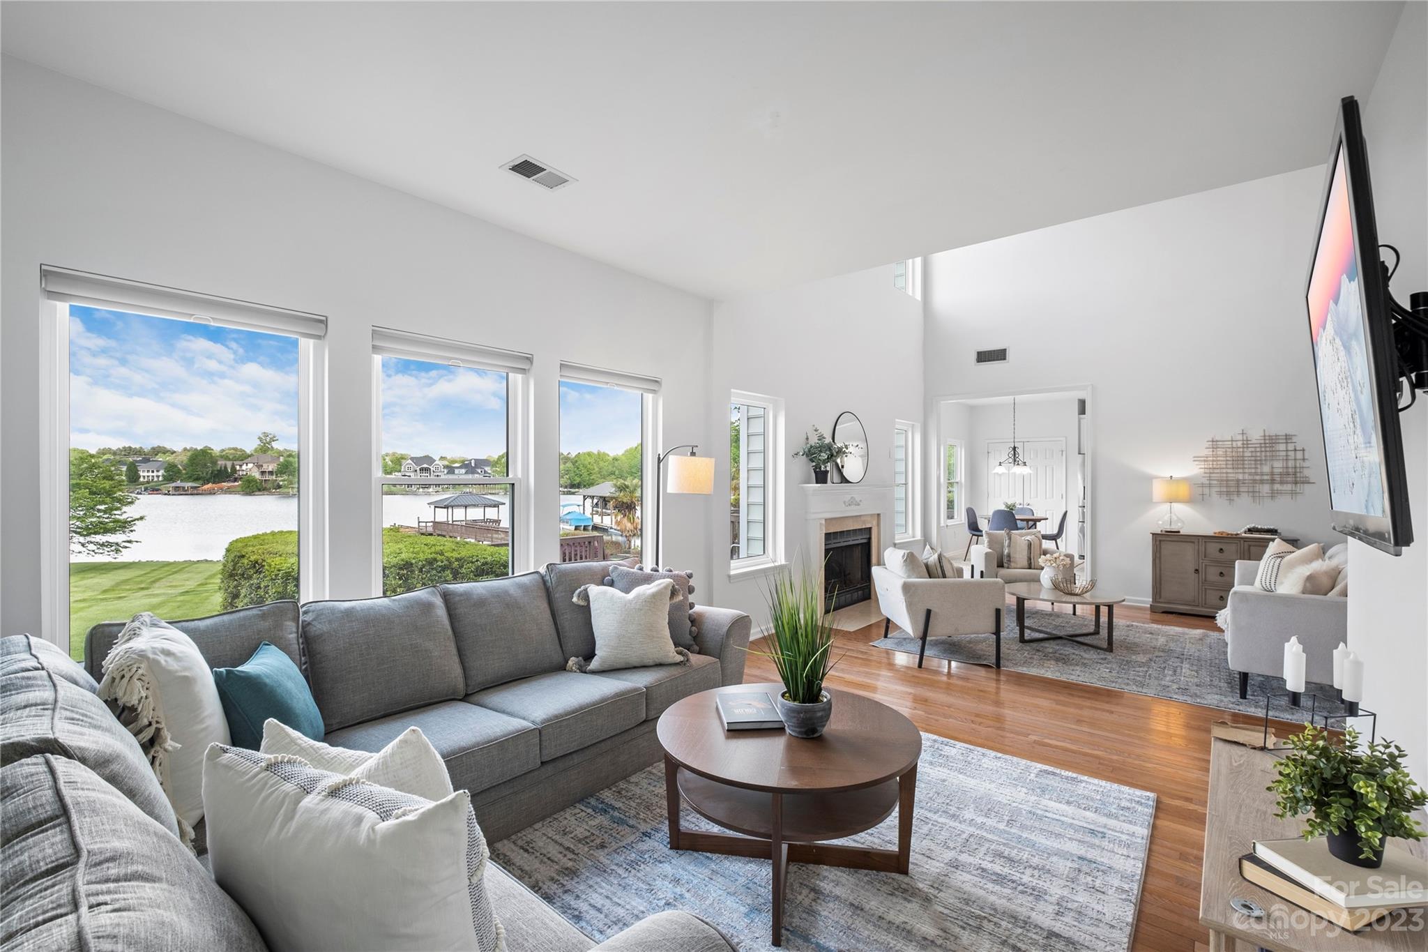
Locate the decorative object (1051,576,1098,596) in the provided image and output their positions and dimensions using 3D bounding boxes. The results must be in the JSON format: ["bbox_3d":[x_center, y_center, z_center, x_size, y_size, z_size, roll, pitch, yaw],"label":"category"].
[{"bbox_3d":[2.906,0.885,4.790,0.320,0.130,0.320,0,0,41],"label":"decorative object"}]

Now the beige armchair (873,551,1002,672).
[{"bbox_3d":[1.725,0.972,4.690,0.740,0.820,0.840,0,0,1],"label":"beige armchair"}]

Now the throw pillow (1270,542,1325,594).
[{"bbox_3d":[3.870,0.710,3.930,0.160,0.440,0.430,22,3,6],"label":"throw pillow"}]

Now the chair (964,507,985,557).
[{"bbox_3d":[4.450,0.957,9.800,0.530,0.855,0.450,0,0,39],"label":"chair"}]

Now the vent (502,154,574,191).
[{"bbox_3d":[-0.800,-1.378,2.735,0.190,0.020,0.300,0,0,41],"label":"vent"}]

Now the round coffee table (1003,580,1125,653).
[{"bbox_3d":[2.970,1.187,5.090,0.900,0.397,0.900,0,0,39],"label":"round coffee table"}]

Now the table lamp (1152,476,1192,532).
[{"bbox_3d":[4.673,0.290,6.070,0.316,0.580,0.316,0,0,39],"label":"table lamp"}]

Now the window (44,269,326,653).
[{"bbox_3d":[-2.029,0.029,2.358,0.110,1.490,0.855,0,0,41],"label":"window"}]

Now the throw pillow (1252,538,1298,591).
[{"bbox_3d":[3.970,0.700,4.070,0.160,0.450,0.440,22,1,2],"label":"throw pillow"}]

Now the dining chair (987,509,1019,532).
[{"bbox_3d":[4.590,0.957,9.280,0.450,0.855,0.530,0,0,39],"label":"dining chair"}]

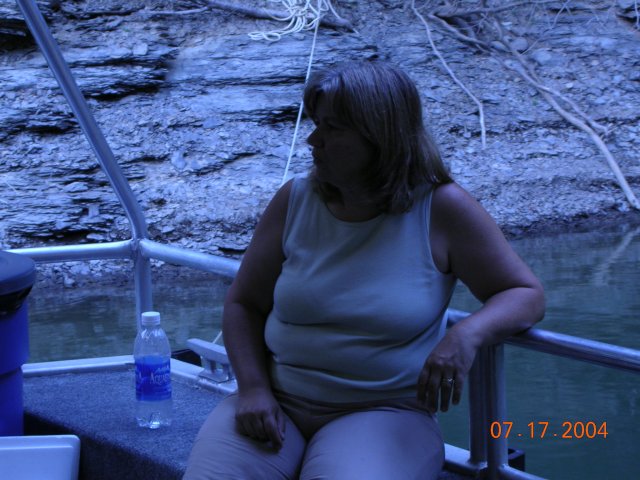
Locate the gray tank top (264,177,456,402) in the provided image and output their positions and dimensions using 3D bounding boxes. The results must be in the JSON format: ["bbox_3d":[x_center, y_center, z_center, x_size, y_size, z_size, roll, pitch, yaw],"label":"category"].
[{"bbox_3d":[0.075,0.088,3.350,0.360,0.410,0.280,5,13,23],"label":"gray tank top"}]

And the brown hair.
[{"bbox_3d":[0.103,-0.185,3.300,0.260,0.265,0.220,-6,13,-24],"label":"brown hair"}]

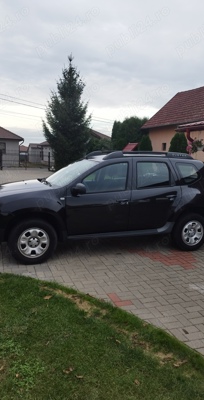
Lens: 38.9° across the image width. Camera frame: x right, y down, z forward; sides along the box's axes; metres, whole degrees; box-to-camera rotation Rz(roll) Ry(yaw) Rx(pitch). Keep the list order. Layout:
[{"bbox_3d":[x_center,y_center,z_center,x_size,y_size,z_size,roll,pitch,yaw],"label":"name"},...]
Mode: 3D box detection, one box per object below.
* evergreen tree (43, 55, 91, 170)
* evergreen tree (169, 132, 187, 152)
[{"bbox_3d":[-2.699,-6.476,22.661,3.700,9.307,3.600,2,8,0],"label":"evergreen tree"},{"bbox_3d":[4.002,-2.107,15.717,1.020,3.061,1.020,2,8,0],"label":"evergreen tree"}]

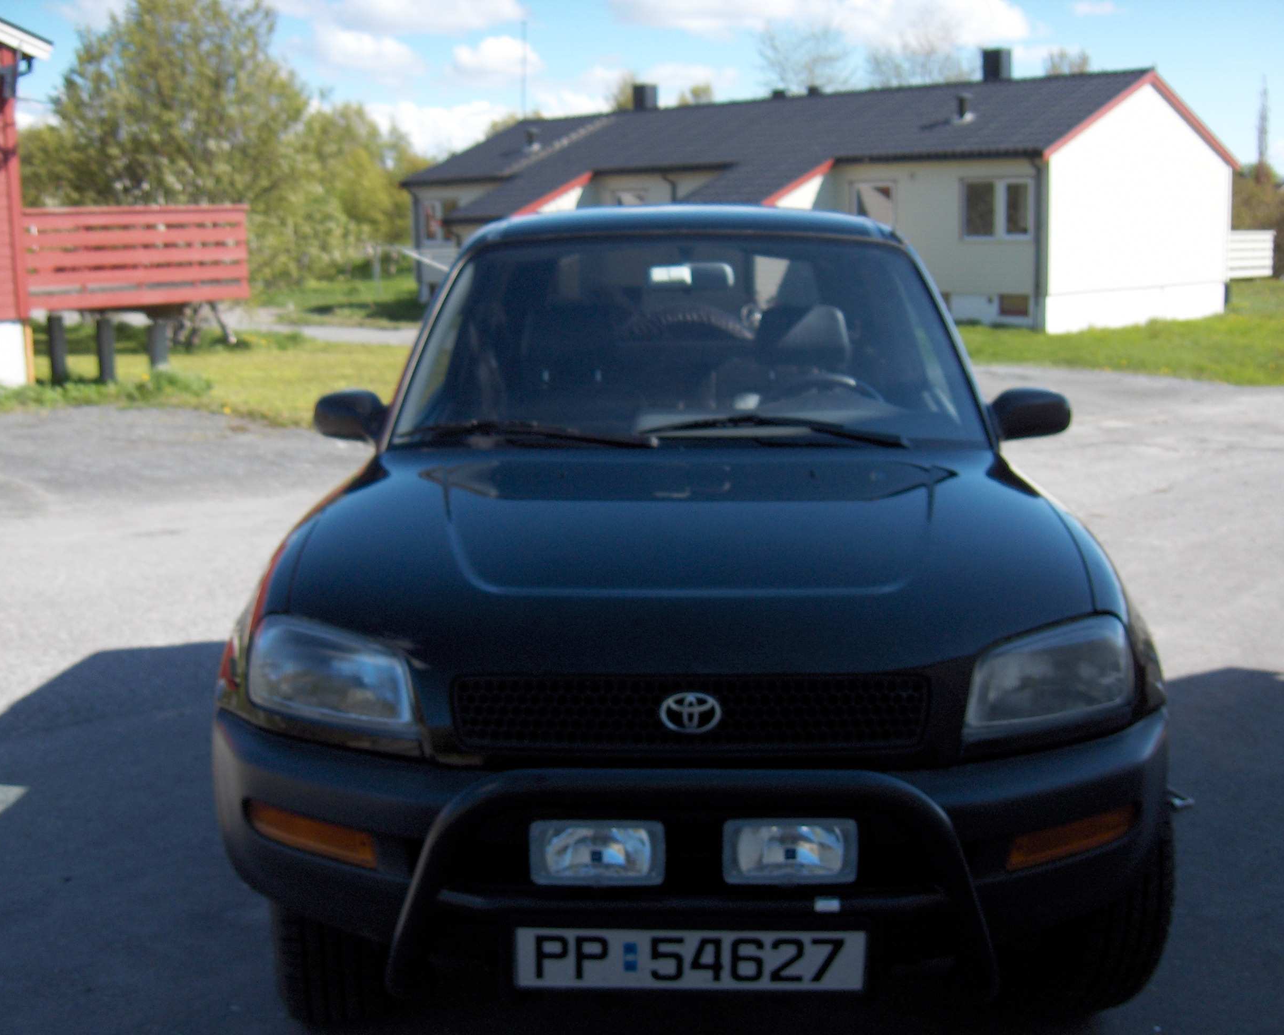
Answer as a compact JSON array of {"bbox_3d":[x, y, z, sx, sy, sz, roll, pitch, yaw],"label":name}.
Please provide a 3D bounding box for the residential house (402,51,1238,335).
[{"bbox_3d":[3.012,-7.894,37.398,19.100,5.800,11.200,9,14,42],"label":"residential house"}]

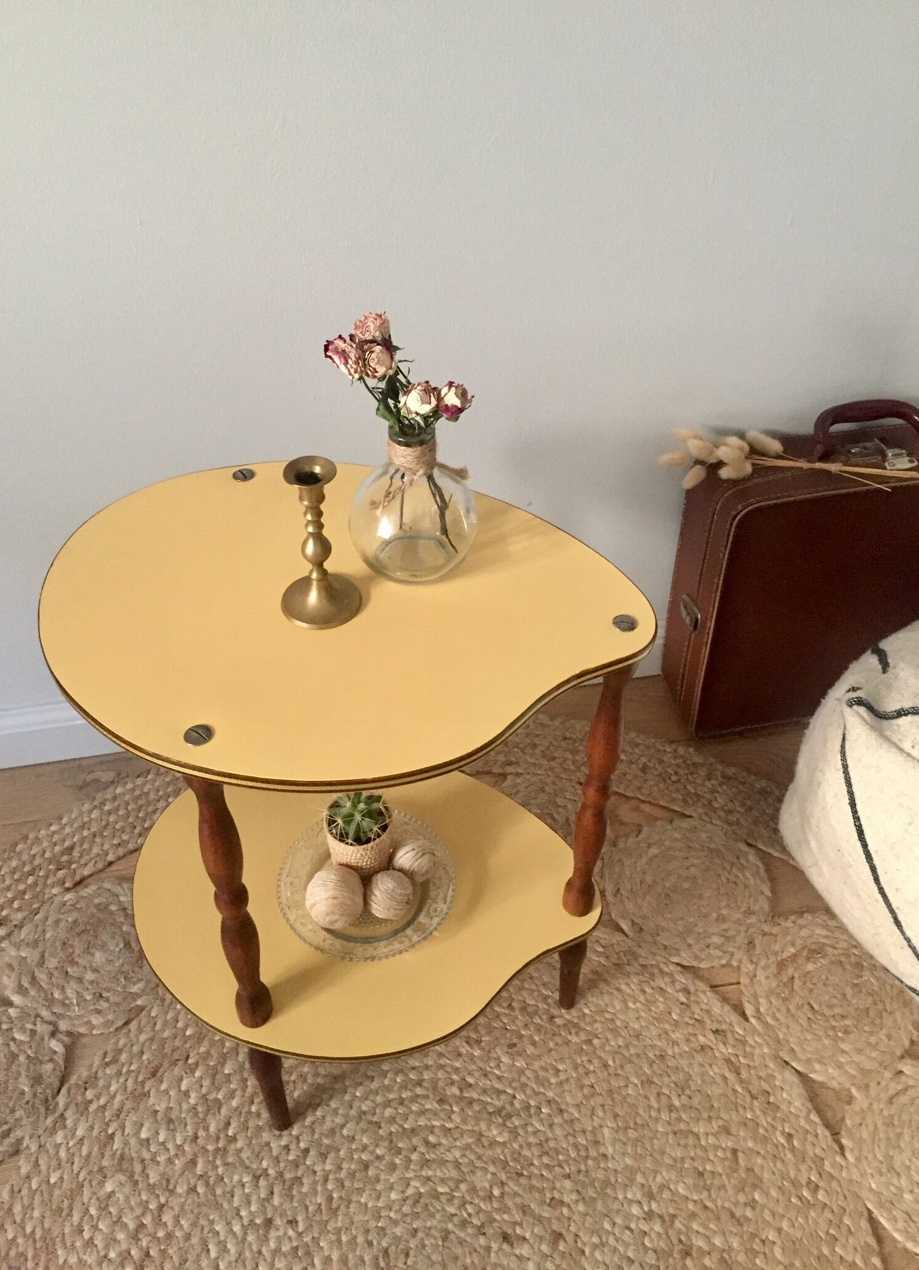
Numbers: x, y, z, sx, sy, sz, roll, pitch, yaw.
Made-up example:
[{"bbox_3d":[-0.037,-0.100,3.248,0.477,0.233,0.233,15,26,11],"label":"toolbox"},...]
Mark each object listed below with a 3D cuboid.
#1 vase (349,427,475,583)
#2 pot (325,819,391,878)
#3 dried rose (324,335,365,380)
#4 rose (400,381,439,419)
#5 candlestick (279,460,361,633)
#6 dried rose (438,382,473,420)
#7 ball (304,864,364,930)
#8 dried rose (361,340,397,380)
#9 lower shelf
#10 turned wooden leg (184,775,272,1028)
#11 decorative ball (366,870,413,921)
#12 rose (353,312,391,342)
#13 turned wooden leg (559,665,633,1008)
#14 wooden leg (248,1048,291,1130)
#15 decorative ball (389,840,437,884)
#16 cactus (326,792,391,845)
[{"bbox_3d":[-0.033,-0.098,0.764,0.093,0.112,0.093,3,43,0],"label":"vase"},{"bbox_3d":[-0.091,0.192,0.997,0.061,0.059,0.061,3,43,0],"label":"pot"},{"bbox_3d":[-0.077,-0.186,0.715,0.027,0.029,0.027,-19,46,17],"label":"dried rose"},{"bbox_3d":[-0.027,-0.162,0.731,0.027,0.027,0.027,6,58,-4],"label":"rose"},{"bbox_3d":[-0.097,-0.066,0.726,0.058,0.114,0.058,3,43,0],"label":"candlestick"},{"bbox_3d":[-0.003,-0.163,0.737,0.025,0.026,0.025,20,44,-16],"label":"dried rose"},{"bbox_3d":[-0.115,0.240,0.976,0.056,0.056,0.056,1,41,-1],"label":"ball"},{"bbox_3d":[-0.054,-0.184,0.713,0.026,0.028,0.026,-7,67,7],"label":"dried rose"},{"bbox_3d":[-0.090,0.246,1.001,0.442,0.011,0.322,9,44,7],"label":"lower shelf"},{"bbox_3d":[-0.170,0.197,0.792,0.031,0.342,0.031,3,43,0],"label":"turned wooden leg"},{"bbox_3d":[-0.065,0.241,0.983,0.045,0.045,0.045,1,41,-1],"label":"decorative ball"},{"bbox_3d":[-0.055,-0.193,0.667,0.025,0.022,0.025,-11,79,13],"label":"rose"},{"bbox_3d":[0.114,0.201,0.950,0.031,0.545,0.031,3,43,0],"label":"turned wooden leg"},{"bbox_3d":[-0.177,0.415,0.994,0.029,0.186,0.029,0,39,1],"label":"wooden leg"},{"bbox_3d":[-0.043,0.215,1.009,0.043,0.043,0.043,1,41,-1],"label":"decorative ball"},{"bbox_3d":[-0.091,0.164,0.970,0.055,0.043,0.055,3,43,0],"label":"cactus"}]

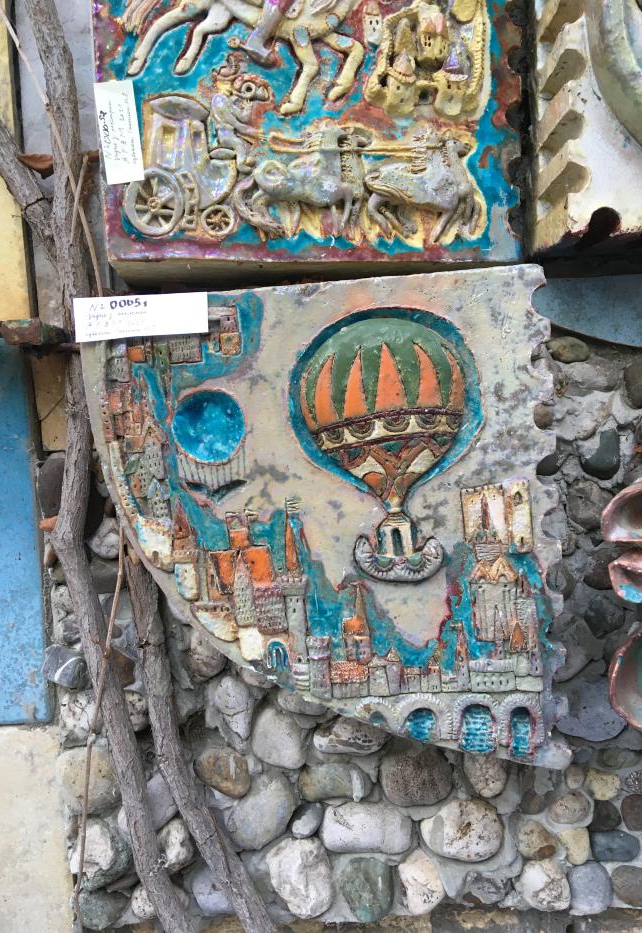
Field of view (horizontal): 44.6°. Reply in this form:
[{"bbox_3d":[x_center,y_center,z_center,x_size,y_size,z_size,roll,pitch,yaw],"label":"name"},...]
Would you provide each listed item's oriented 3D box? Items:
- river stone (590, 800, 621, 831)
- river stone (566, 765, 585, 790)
[{"bbox_3d":[0.312,0.385,0.861,0.037,0.036,0.029,-2,5,0],"label":"river stone"},{"bbox_3d":[0.268,0.327,0.823,0.021,0.028,0.018,-2,8,2],"label":"river stone"}]

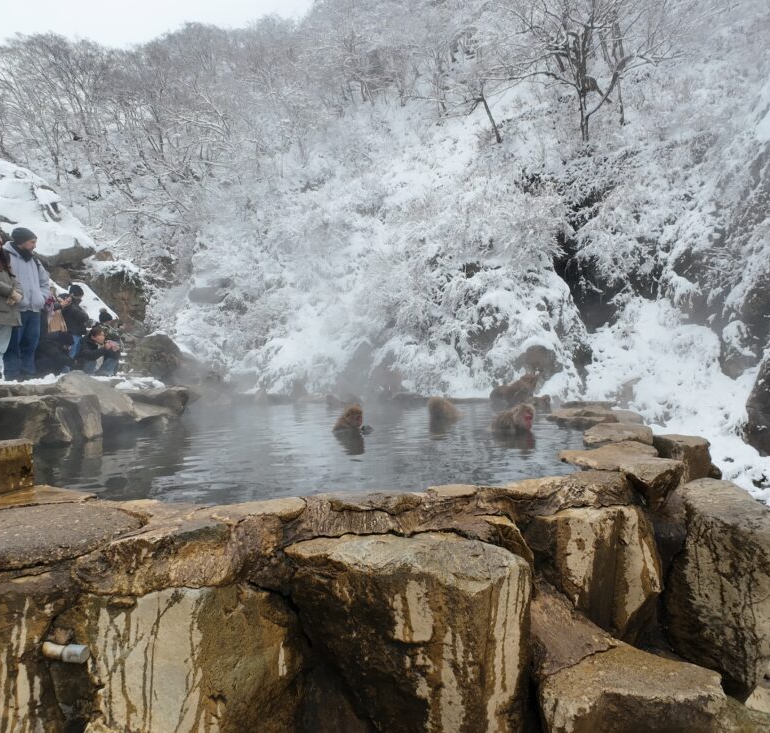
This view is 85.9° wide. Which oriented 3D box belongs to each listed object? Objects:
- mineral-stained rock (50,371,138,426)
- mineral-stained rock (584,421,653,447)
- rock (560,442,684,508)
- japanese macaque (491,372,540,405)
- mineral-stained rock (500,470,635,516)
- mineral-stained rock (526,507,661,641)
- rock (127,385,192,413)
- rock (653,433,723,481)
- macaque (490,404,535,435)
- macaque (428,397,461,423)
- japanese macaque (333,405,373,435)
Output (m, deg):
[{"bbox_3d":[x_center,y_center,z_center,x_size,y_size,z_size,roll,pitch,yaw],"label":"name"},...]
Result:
[{"bbox_3d":[-3.300,0.375,4.700,0.650,0.580,0.850,-2,0,0],"label":"mineral-stained rock"},{"bbox_3d":[1.600,0.490,2.850,0.450,0.190,0.460,-2,0,12],"label":"mineral-stained rock"},{"bbox_3d":[1.210,0.520,2.130,0.500,0.180,0.620,0,1,27],"label":"rock"},{"bbox_3d":[1.720,0.300,5.500,0.600,0.400,0.280,0,1,-6],"label":"japanese macaque"},{"bbox_3d":[0.725,0.490,1.640,0.530,0.130,0.280,0,1,-15],"label":"mineral-stained rock"},{"bbox_3d":[0.775,0.750,1.570,0.400,0.410,0.340,0,1,-9],"label":"mineral-stained rock"},{"bbox_3d":[-3.100,0.450,5.700,0.700,0.430,0.800,-2,0,0],"label":"rock"},{"bbox_3d":[1.880,0.600,2.600,0.370,0.320,0.340,-2,0,-12],"label":"rock"},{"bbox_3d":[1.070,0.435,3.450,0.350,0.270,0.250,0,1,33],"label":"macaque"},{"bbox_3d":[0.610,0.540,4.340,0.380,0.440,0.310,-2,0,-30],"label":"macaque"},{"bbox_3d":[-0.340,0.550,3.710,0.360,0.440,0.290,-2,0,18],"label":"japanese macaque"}]

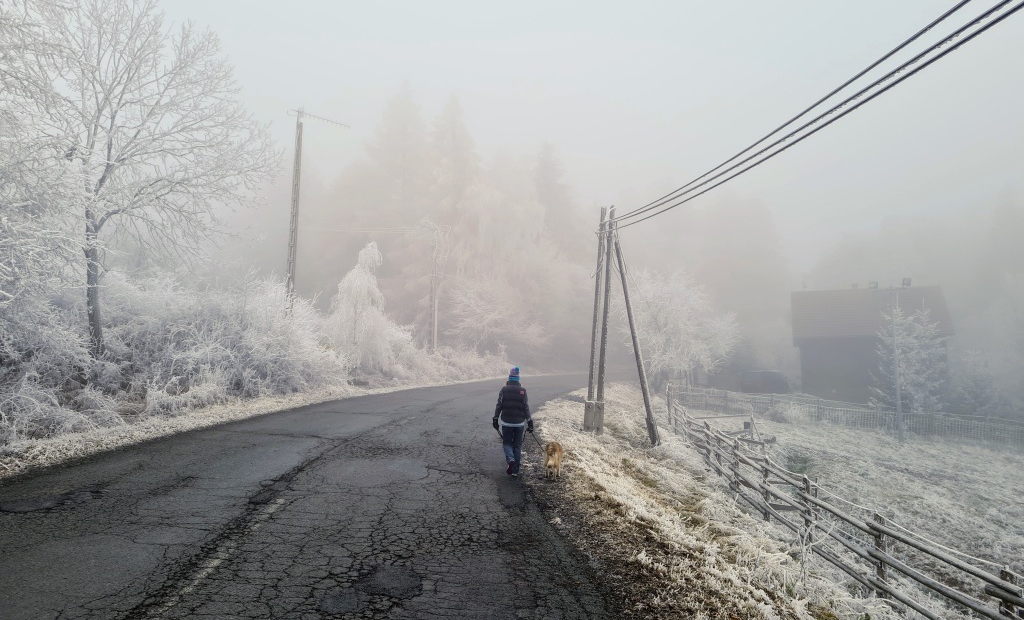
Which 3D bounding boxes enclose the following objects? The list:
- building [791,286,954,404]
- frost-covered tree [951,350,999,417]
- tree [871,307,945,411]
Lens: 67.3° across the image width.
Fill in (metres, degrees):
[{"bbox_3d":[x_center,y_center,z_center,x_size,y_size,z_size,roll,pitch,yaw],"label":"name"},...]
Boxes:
[{"bbox_3d":[23.649,2.494,51.252,9.000,7.751,9.000,-2,-5,21],"label":"building"},{"bbox_3d":[26.159,4.137,43.664,2.700,4.013,2.700,-3,-5,31],"label":"frost-covered tree"},{"bbox_3d":[21.395,2.642,41.751,4.000,6.123,4.000,-2,-5,27],"label":"tree"}]

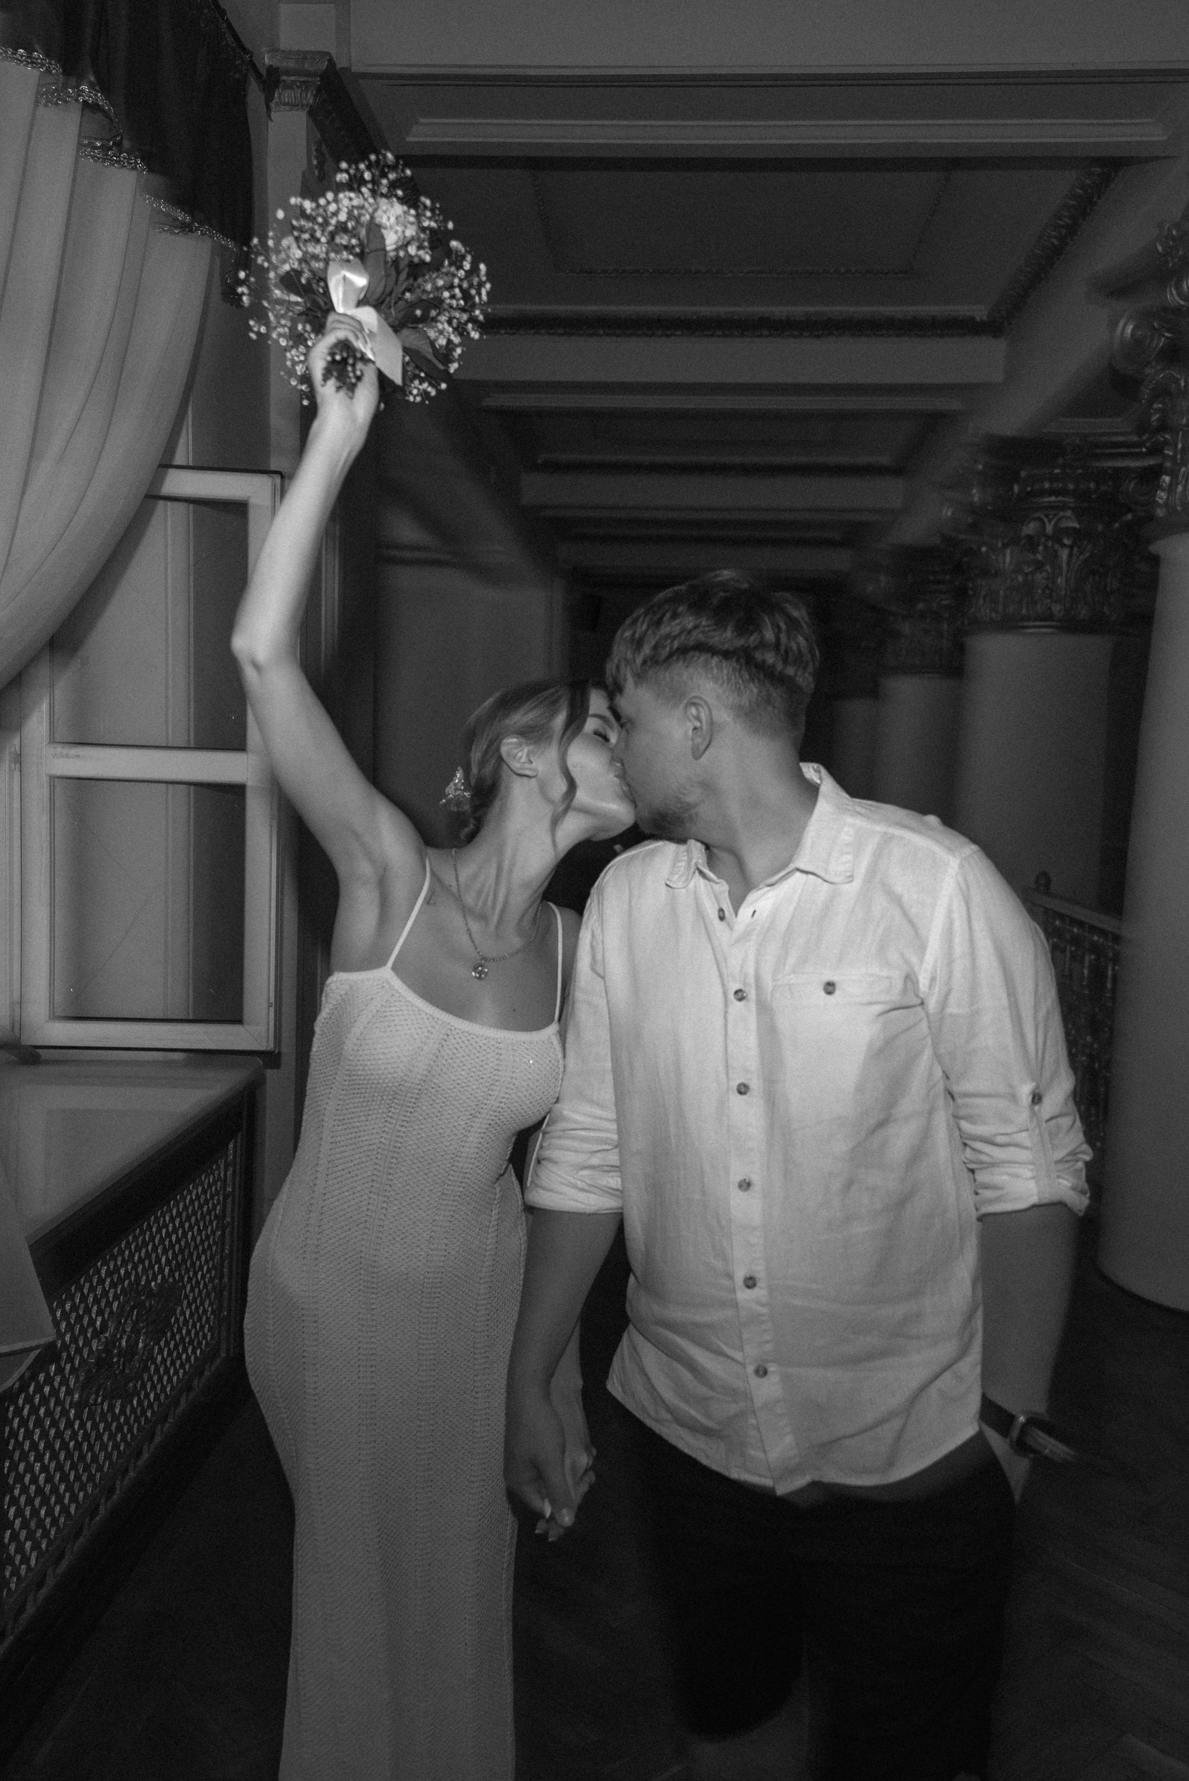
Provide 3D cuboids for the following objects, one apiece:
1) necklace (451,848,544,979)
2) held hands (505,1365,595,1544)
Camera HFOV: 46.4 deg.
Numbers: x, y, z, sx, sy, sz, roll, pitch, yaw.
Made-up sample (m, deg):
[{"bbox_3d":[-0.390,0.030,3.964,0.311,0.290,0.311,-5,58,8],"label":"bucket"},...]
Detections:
[{"bbox_3d":[-0.113,0.023,1.600,0.120,0.155,0.115,0,5,-21],"label":"necklace"},{"bbox_3d":[-0.049,0.609,1.500,0.105,0.190,0.115,3,5,12],"label":"held hands"}]

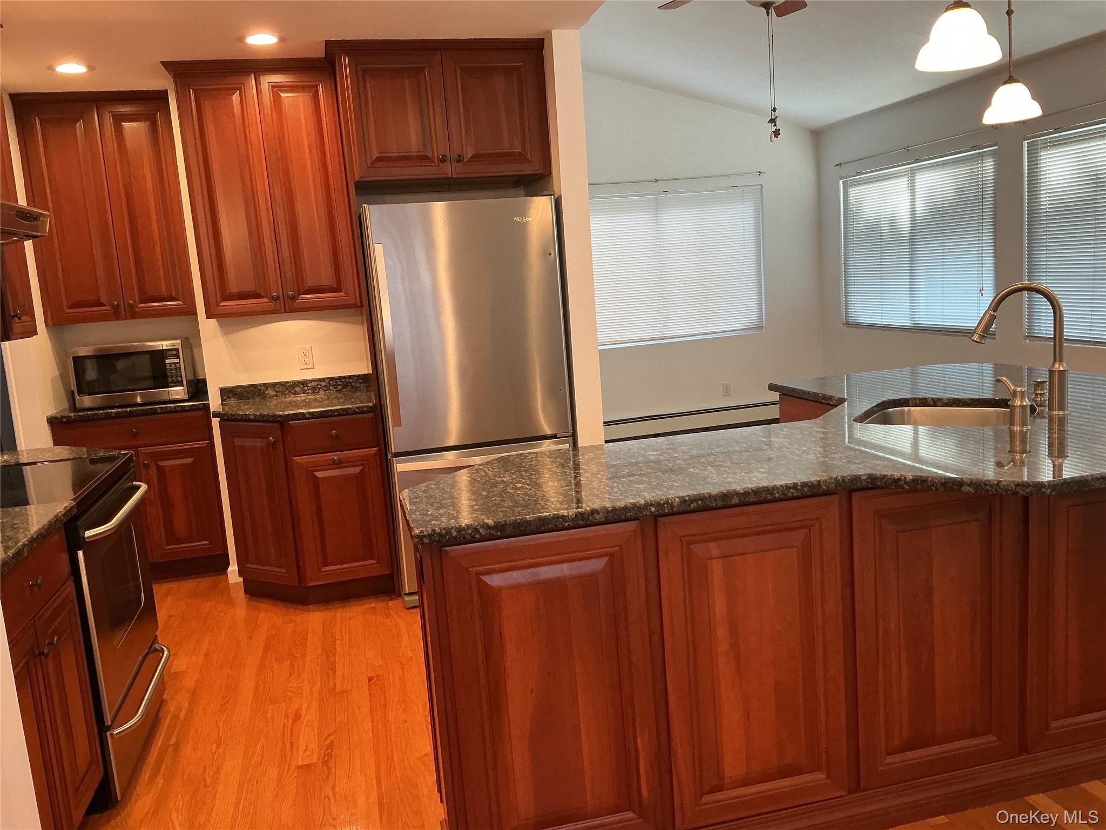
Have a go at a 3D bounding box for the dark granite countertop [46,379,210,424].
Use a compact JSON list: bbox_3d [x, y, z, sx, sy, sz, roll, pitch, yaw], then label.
[{"bbox_3d":[-2.121,-0.082,4.780,0.743,0.112,0.550,-6,10,-11],"label":"dark granite countertop"}]

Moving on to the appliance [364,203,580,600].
[{"bbox_3d":[-0.389,-0.087,4.386,0.800,1.778,0.770,-6,10,-11],"label":"appliance"}]

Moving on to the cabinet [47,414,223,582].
[{"bbox_3d":[-2.090,0.400,4.881,0.738,0.882,0.550,-6,10,-11],"label":"cabinet"}]

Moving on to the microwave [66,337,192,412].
[{"bbox_3d":[-2.163,-0.228,4.828,0.528,0.311,0.395,-6,10,-11],"label":"microwave"}]

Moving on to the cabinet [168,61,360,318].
[{"bbox_3d":[-1.305,-1.026,4.289,0.710,1.100,0.340,-6,10,-11],"label":"cabinet"}]

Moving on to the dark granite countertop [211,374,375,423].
[{"bbox_3d":[-1.213,-0.071,4.325,0.745,0.115,0.570,-6,10,-11],"label":"dark granite countertop"}]

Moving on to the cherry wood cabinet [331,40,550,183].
[{"bbox_3d":[-0.525,-1.349,4.263,0.915,0.565,0.640,-6,10,-11],"label":"cherry wood cabinet"}]

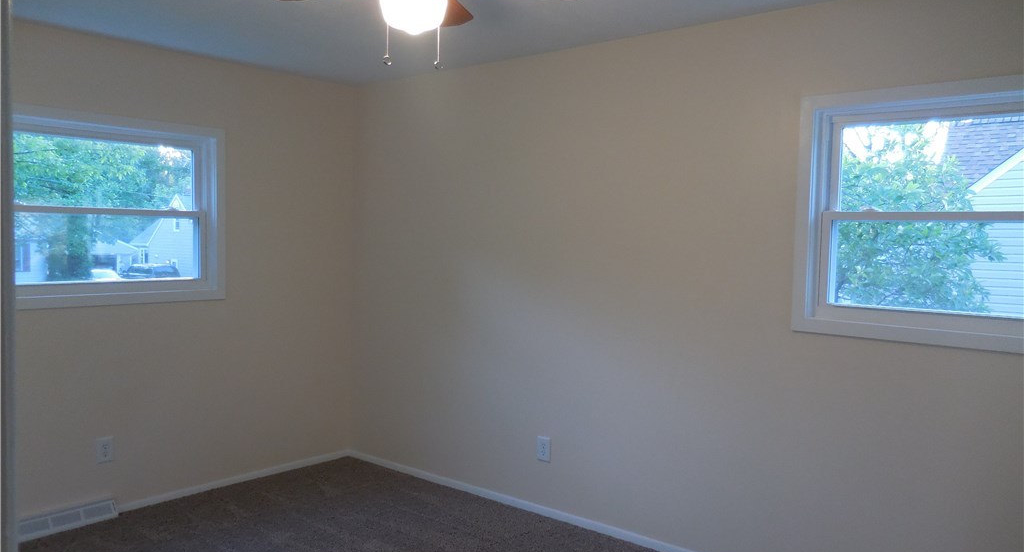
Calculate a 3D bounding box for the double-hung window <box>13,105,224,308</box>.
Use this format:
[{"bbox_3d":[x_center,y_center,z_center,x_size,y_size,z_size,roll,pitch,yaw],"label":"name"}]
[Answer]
[{"bbox_3d":[-2.026,-0.326,3.657,0.101,0.941,1.262,3,3,40],"label":"double-hung window"}]

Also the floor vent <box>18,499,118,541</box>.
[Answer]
[{"bbox_3d":[-2.135,1.160,3.534,0.054,0.106,0.478,3,3,40],"label":"floor vent"}]

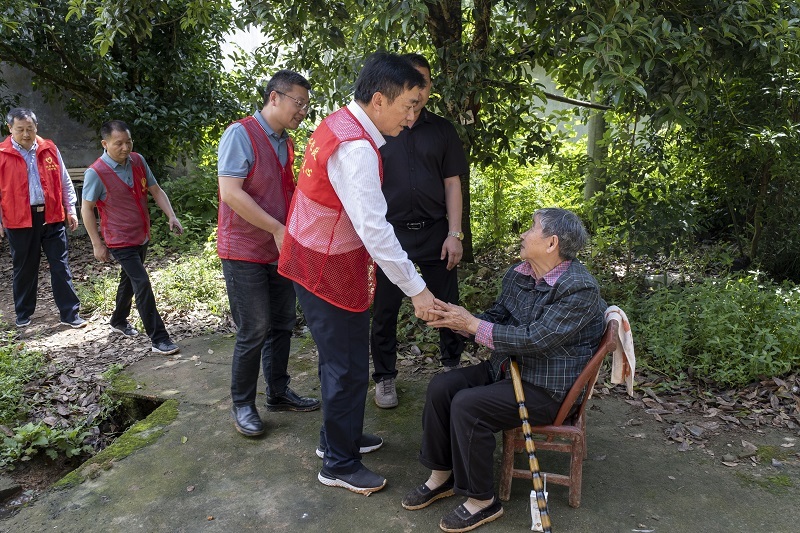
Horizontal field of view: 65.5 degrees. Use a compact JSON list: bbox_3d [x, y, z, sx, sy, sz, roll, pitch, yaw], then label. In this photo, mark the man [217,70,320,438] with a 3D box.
[{"bbox_3d":[-0.635,-0.070,3.073,0.480,1.700,0.520,4,10,27],"label":"man"}]

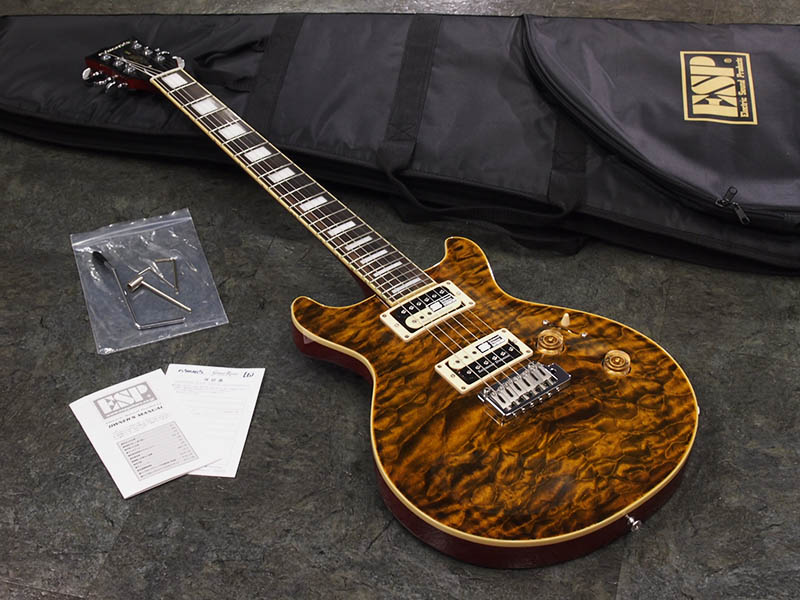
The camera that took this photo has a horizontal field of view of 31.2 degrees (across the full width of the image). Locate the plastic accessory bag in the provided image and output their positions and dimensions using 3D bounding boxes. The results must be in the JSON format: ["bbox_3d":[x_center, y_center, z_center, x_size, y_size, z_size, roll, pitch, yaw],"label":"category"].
[{"bbox_3d":[-0.281,-0.030,1.585,0.142,0.014,0.204,-13,44,-15],"label":"plastic accessory bag"}]

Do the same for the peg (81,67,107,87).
[{"bbox_3d":[-0.393,-0.289,1.845,0.034,0.020,0.018,-27,49,-27],"label":"peg"}]

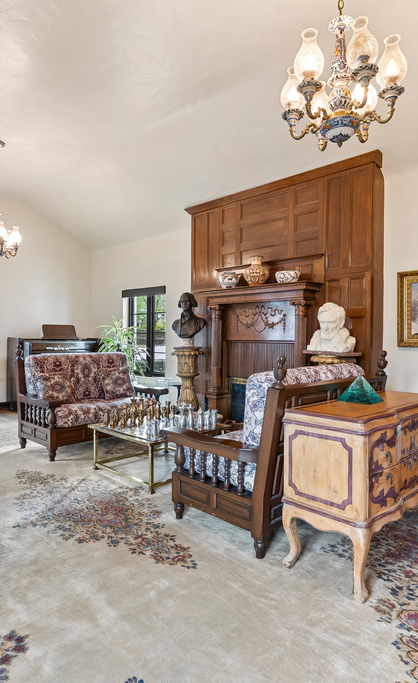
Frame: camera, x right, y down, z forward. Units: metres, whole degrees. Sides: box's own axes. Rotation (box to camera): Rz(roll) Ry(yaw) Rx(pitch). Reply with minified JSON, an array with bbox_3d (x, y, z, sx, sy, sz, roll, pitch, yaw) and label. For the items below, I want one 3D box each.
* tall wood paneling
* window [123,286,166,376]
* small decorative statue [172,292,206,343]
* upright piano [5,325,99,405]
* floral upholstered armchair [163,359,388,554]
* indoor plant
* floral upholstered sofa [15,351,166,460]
[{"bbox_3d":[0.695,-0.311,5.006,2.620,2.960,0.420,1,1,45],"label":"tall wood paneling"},{"bbox_3d":[-1.096,-0.163,7.149,1.185,1.437,0.130,1,0,44],"label":"window"},{"bbox_3d":[-0.249,-0.277,5.318,0.460,0.670,0.280,1,0,33],"label":"small decorative statue"},{"bbox_3d":[-2.632,0.496,7.439,0.616,1.304,1.440,1,0,44],"label":"upright piano"},{"bbox_3d":[0.541,0.629,3.066,1.070,1.115,1.410,1,1,45],"label":"floral upholstered armchair"},{"bbox_3d":[-1.279,0.108,6.404,0.760,0.960,0.740,0,1,0],"label":"indoor plant"},{"bbox_3d":[-1.336,0.619,4.897,0.936,1.090,1.463,1,0,44],"label":"floral upholstered sofa"}]

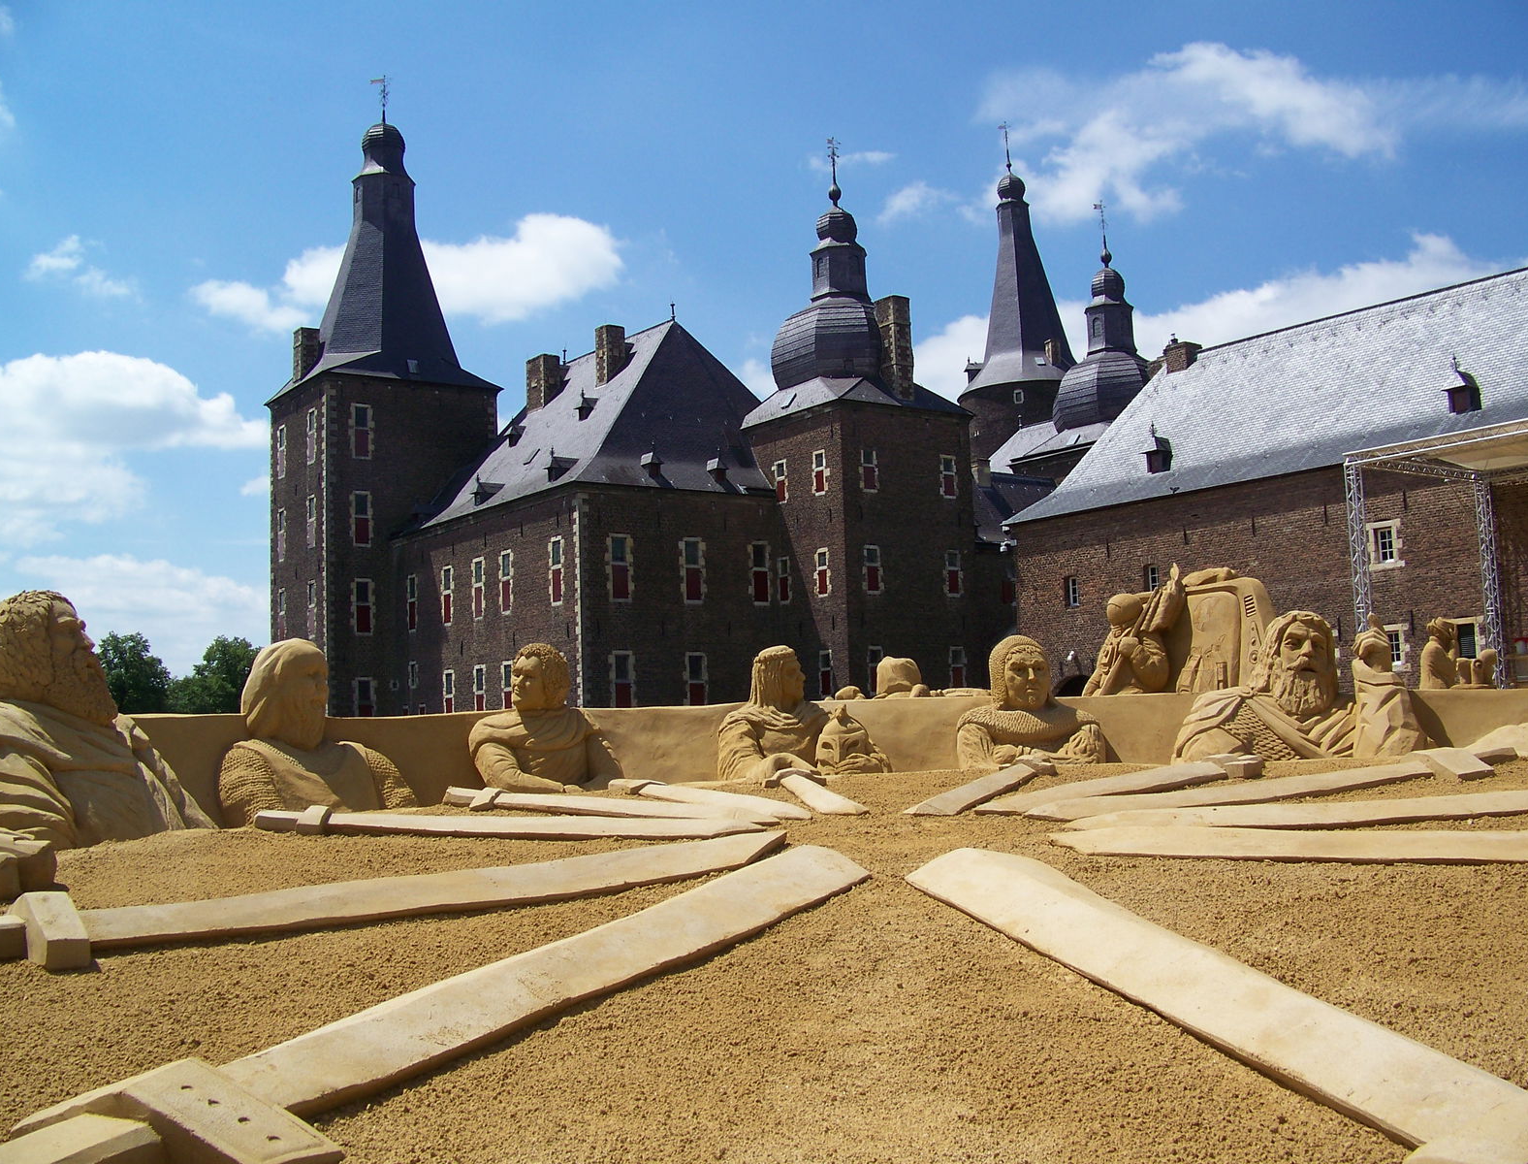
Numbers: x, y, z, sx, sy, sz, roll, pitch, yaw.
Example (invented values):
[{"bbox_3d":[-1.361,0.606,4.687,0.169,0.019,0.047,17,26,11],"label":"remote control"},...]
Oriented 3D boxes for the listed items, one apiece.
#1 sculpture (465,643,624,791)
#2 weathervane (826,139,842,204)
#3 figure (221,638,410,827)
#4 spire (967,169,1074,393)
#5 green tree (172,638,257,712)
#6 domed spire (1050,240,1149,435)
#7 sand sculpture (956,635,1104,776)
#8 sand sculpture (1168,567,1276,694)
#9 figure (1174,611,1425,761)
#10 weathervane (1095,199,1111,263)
[{"bbox_3d":[-1.169,0.727,8.600,0.780,0.810,0.550,0,-6,-21],"label":"sculpture"},{"bbox_3d":[2.984,-17.367,68.134,0.660,2.935,0.500,1,-7,-30],"label":"weathervane"},{"bbox_3d":[-2.400,0.798,8.600,0.620,0.970,0.920,-7,-8,41],"label":"figure"},{"bbox_3d":[15.298,-18.199,98.012,7.297,14.045,7.297,-2,-6,0],"label":"spire"},{"bbox_3d":[-33.917,8.151,100.000,6.300,9.600,6.300,-2,-6,0],"label":"green tree"},{"bbox_3d":[16.587,-11.586,76.945,5.774,8.800,5.774,2,-7,-35],"label":"domed spire"},{"bbox_3d":[1.632,0.762,9.900,0.900,0.880,0.620,-3,-6,7],"label":"sand sculpture"},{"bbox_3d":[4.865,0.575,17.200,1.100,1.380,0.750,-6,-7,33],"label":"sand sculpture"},{"bbox_3d":[2.958,0.578,8.900,1.360,0.830,0.700,-4,-6,16],"label":"figure"},{"bbox_3d":[16.306,-16.801,77.506,0.750,3.175,0.520,1,-7,-30],"label":"weathervane"}]

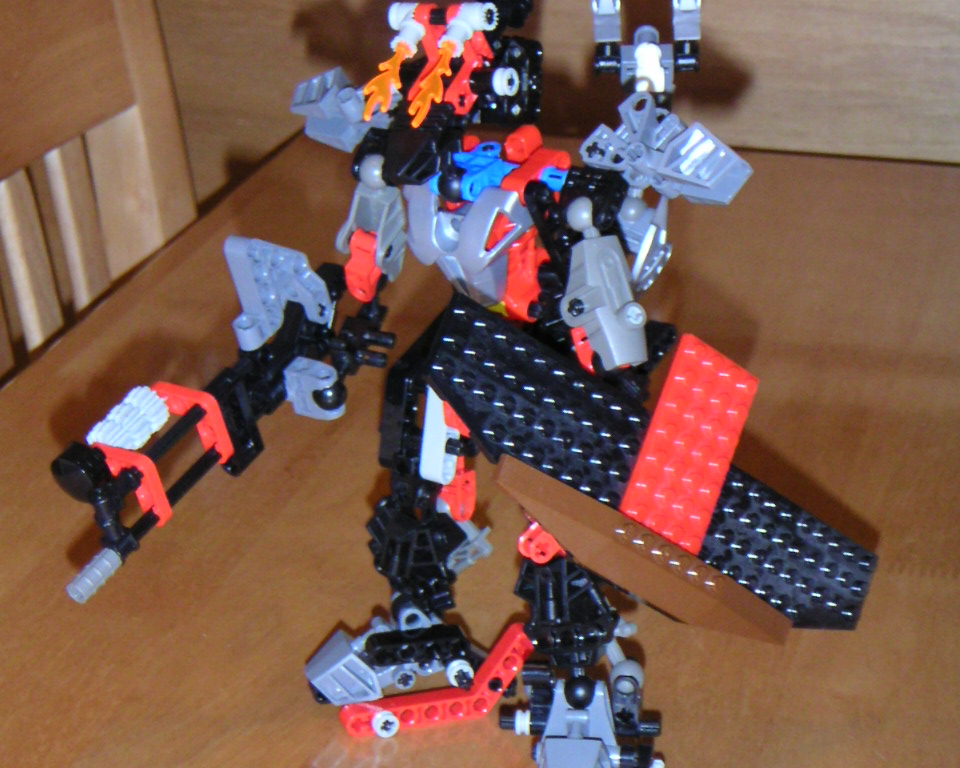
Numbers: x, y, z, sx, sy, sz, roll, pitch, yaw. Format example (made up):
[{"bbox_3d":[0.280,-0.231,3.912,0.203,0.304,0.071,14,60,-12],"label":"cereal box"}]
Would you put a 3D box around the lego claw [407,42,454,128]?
[{"bbox_3d":[-0.014,-0.085,0.828,0.010,0.006,0.029,9,57,23],"label":"lego claw"}]

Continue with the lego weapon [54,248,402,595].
[{"bbox_3d":[-0.072,0.011,0.840,0.039,0.045,0.122,17,49,40],"label":"lego weapon"}]

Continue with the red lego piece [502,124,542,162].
[{"bbox_3d":[0.013,-0.070,0.848,0.009,0.009,0.014,15,25,36],"label":"red lego piece"}]

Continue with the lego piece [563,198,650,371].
[{"bbox_3d":[0.036,-0.028,0.835,0.021,0.053,0.017,-24,-9,14],"label":"lego piece"}]

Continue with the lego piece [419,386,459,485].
[{"bbox_3d":[-0.012,0.015,0.865,0.009,0.034,0.009,10,19,22],"label":"lego piece"}]

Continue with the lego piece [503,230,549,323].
[{"bbox_3d":[0.013,-0.031,0.837,0.014,0.028,0.016,1,16,25],"label":"lego piece"}]

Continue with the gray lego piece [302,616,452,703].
[{"bbox_3d":[-0.031,0.085,0.900,0.046,0.019,0.024,-6,21,-14],"label":"gray lego piece"}]

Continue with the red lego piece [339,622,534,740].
[{"bbox_3d":[-0.013,0.090,0.896,0.062,0.026,0.008,-7,22,-20],"label":"red lego piece"}]

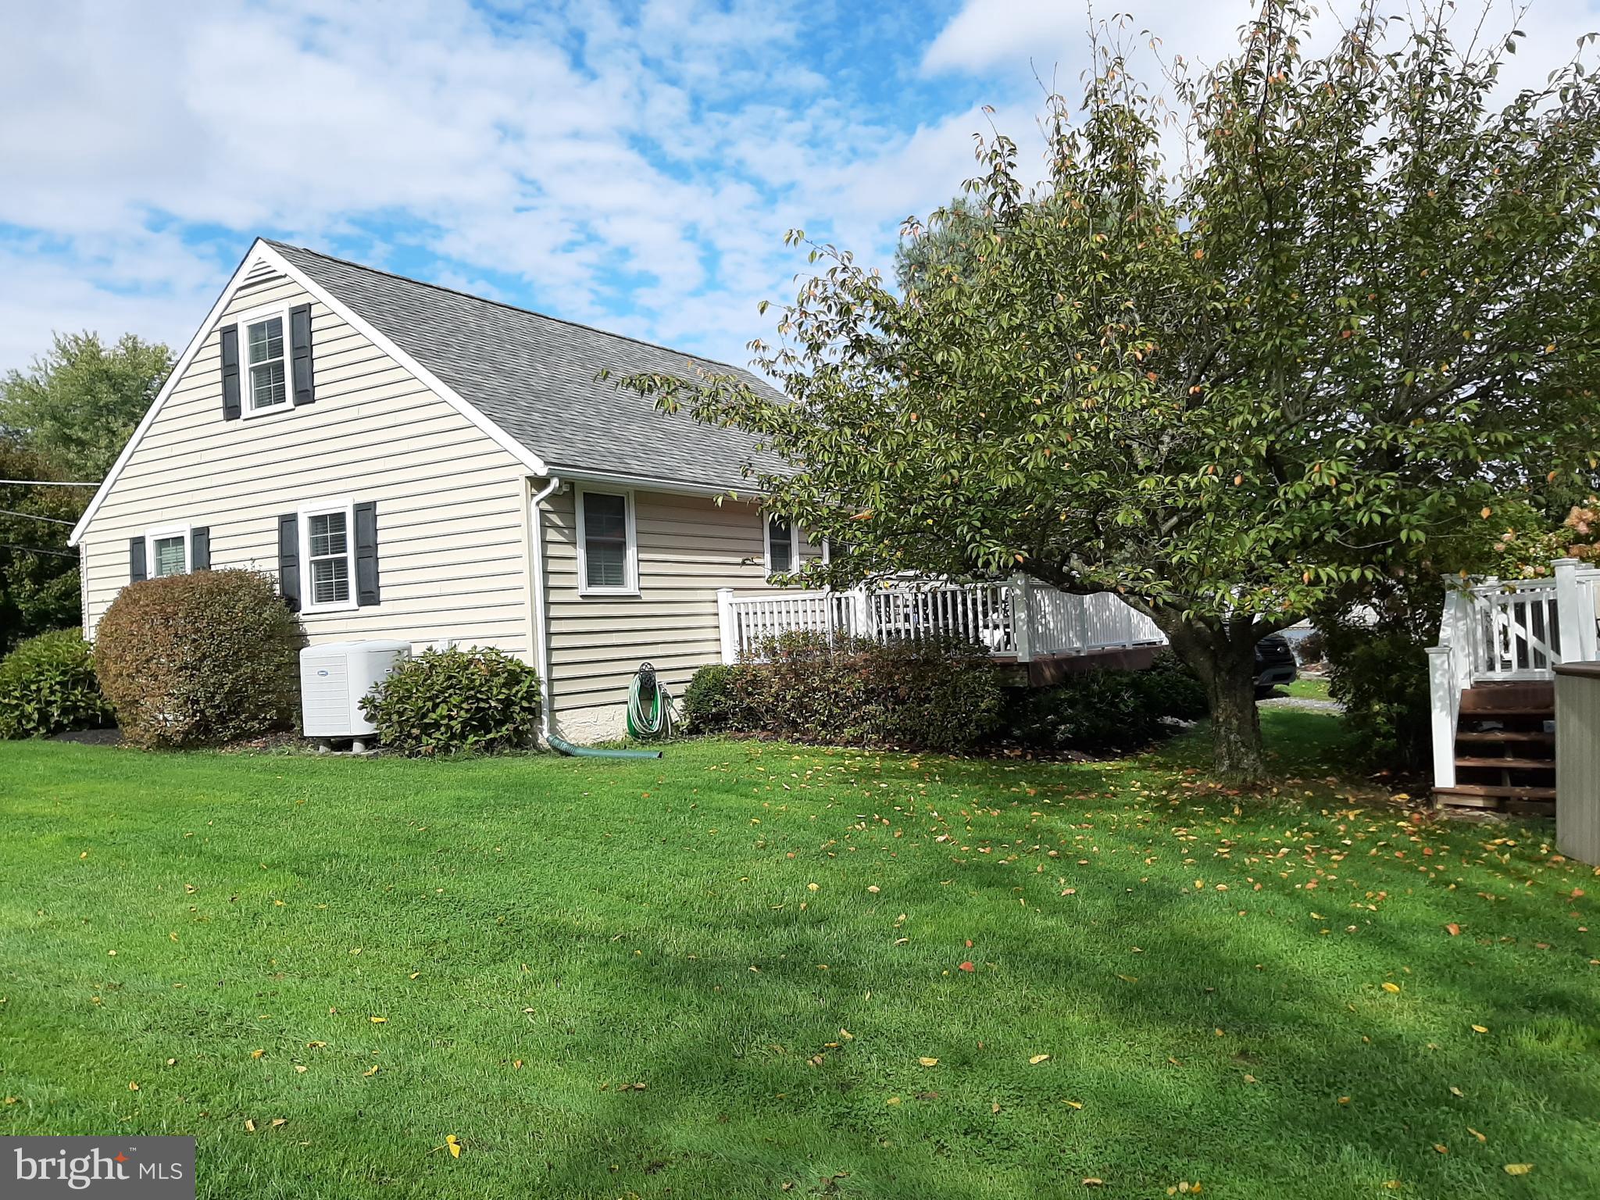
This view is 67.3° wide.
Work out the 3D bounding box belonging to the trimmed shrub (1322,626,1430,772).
[{"bbox_3d":[5.214,0.836,10.700,1.200,1.350,1.150,-4,-2,23],"label":"trimmed shrub"}]

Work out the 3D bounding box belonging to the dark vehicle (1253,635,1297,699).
[{"bbox_3d":[6.556,0.931,22.000,4.600,1.680,1.860,-5,-2,43],"label":"dark vehicle"}]

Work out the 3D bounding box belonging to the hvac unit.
[{"bbox_3d":[-5.281,1.124,14.271,1.080,1.100,0.760,-4,-2,31],"label":"hvac unit"}]

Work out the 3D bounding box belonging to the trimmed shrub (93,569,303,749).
[{"bbox_3d":[-7.378,0.786,14.700,2.500,2.100,2.200,-4,-2,31],"label":"trimmed shrub"}]

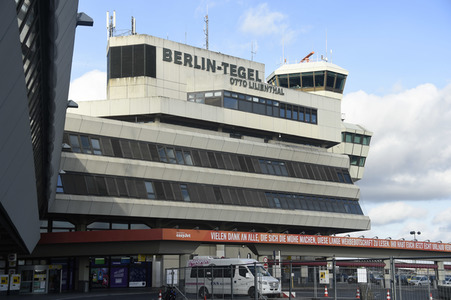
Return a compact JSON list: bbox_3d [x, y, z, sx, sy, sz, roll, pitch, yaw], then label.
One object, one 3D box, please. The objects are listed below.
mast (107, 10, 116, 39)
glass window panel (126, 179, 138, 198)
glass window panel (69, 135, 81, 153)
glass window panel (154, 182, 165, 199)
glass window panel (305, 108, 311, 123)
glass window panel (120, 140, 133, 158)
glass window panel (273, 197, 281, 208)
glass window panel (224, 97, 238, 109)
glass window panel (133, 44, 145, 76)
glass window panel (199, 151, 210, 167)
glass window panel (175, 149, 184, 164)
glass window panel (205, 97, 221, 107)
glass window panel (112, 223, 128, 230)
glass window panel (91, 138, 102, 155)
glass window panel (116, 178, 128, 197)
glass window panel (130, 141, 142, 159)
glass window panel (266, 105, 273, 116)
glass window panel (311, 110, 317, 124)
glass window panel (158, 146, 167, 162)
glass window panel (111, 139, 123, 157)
[{"bbox_3d":[-13.165,-14.410,89.470,0.874,3.228,0.828,8,-12,-43],"label":"mast"},{"bbox_3d":[-9.341,3.867,77.953,1.100,2.300,0.100,8,-31,-43],"label":"glass window panel"},{"bbox_3d":[-15.017,-0.648,77.181,0.971,1.957,0.100,8,-35,-41],"label":"glass window panel"},{"bbox_3d":[-6.376,3.912,74.973,1.017,1.744,0.100,8,-31,-41],"label":"glass window panel"},{"bbox_3d":[10.615,-4.466,100.468,1.000,1.850,0.100,8,-12,-43],"label":"glass window panel"},{"bbox_3d":[-9.570,-0.048,75.024,1.017,1.744,0.100,8,-31,-41],"label":"glass window panel"},{"bbox_3d":[5.899,6.047,89.341,0.966,1.238,0.100,8,-32,-43],"label":"glass window panel"},{"bbox_3d":[0.604,-5.318,88.379,2.155,1.190,0.100,8,-12,-43],"label":"glass window panel"},{"bbox_3d":[-9.421,-9.737,84.721,1.318,3.600,0.120,-3,-10,17],"label":"glass window panel"},{"bbox_3d":[-2.313,0.936,85.475,1.100,2.200,0.100,8,-31,-43],"label":"glass window panel"},{"bbox_3d":[-4.937,0.754,85.200,1.009,1.876,0.100,8,-35,-42],"label":"glass window panel"},{"bbox_3d":[-1.460,-5.634,92.336,1.928,1.278,0.100,-3,-10,16],"label":"glass window panel"},{"bbox_3d":[-11.065,8.070,81.844,1.997,0.767,0.100,8,-12,-41],"label":"glass window panel"},{"bbox_3d":[-12.093,-0.328,72.754,1.017,1.674,0.100,8,-31,-41],"label":"glass window panel"},{"bbox_3d":[-10.445,3.837,78.709,1.129,1.926,0.100,8,-35,-42],"label":"glass window panel"},{"bbox_3d":[-9.427,-0.054,82.196,1.013,2.085,0.100,8,-35,-41],"label":"glass window panel"},{"bbox_3d":[5.571,-4.881,97.254,0.949,1.247,0.100,8,-12,-42],"label":"glass window panel"},{"bbox_3d":[11.777,-4.381,102.918,1.041,1.803,0.100,8,-12,-42],"label":"glass window panel"},{"bbox_3d":[-6.844,0.486,84.301,0.800,1.942,0.100,8,-35,-41],"label":"glass window panel"},{"bbox_3d":[-10.438,-0.239,74.320,1.017,1.744,0.100,8,-31,-41],"label":"glass window panel"}]

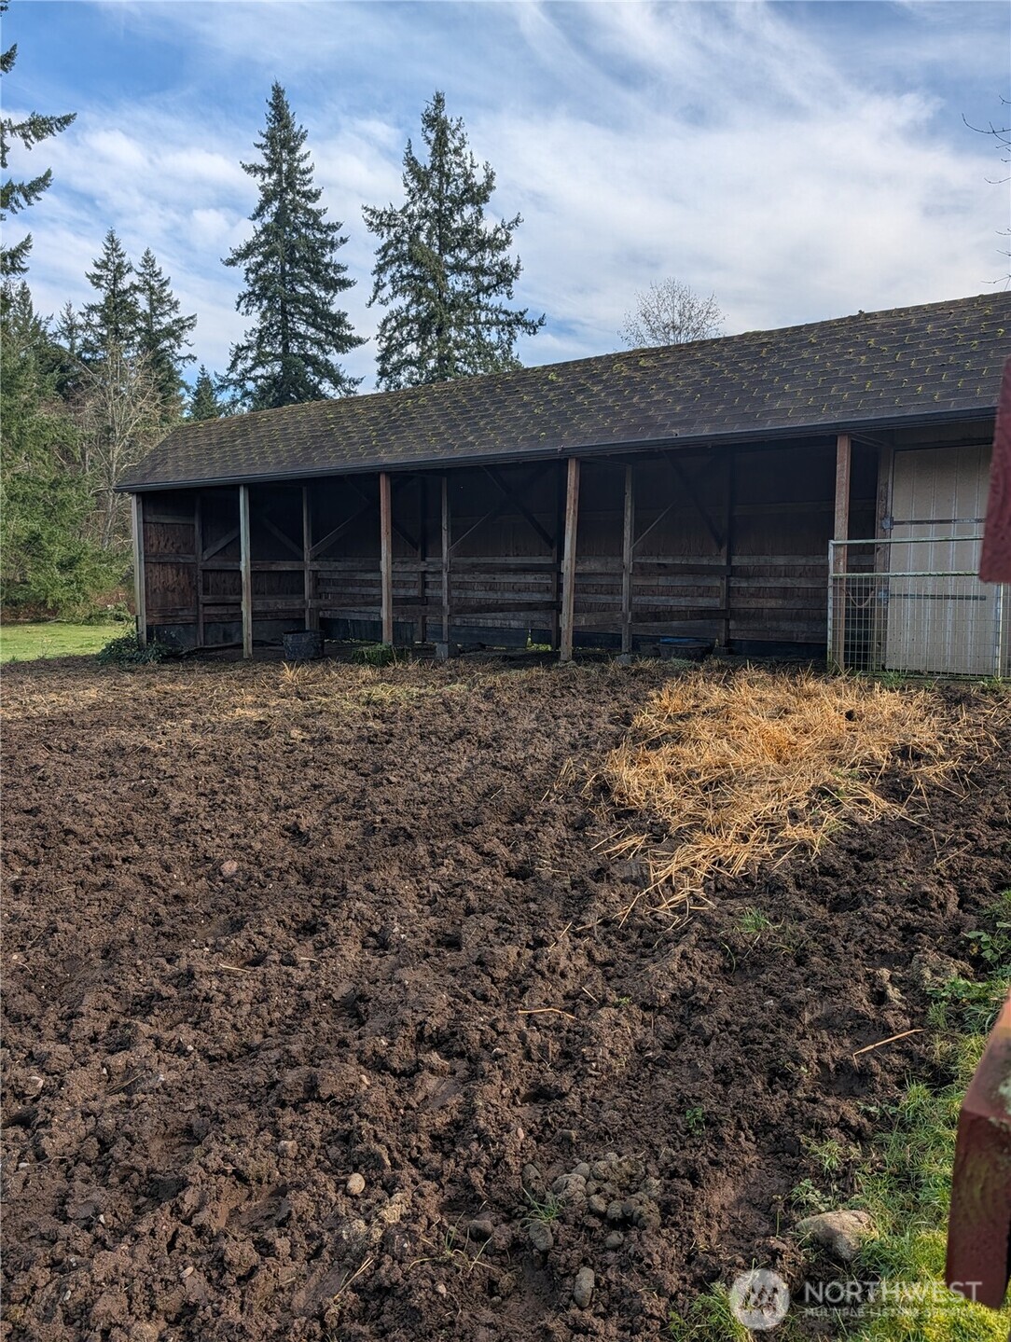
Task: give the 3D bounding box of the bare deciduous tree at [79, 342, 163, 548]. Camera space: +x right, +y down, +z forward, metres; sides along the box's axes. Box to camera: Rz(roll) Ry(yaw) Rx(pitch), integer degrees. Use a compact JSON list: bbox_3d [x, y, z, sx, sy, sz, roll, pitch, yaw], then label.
[{"bbox_3d":[-14.184,-6.884,34.487,3.700,10.250,3.700,-2,6,-22],"label":"bare deciduous tree"}]

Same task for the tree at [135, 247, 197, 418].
[{"bbox_3d":[-19.240,-12.961,50.965,5.000,19.670,5.000,-2,6,-20],"label":"tree"}]

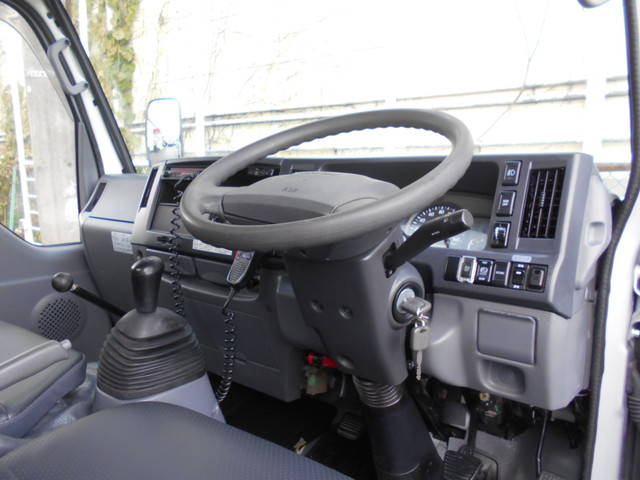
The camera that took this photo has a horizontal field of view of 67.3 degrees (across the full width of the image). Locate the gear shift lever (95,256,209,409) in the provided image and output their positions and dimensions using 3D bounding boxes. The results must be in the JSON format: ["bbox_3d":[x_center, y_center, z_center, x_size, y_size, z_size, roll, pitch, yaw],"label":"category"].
[{"bbox_3d":[-0.304,0.139,0.875,0.155,0.240,0.185,5,11,28],"label":"gear shift lever"}]

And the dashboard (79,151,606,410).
[{"bbox_3d":[-0.080,0.058,1.338,1.470,0.570,0.380,5,11,28],"label":"dashboard"}]

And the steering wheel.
[{"bbox_3d":[0.011,-0.077,0.711,0.420,0.100,0.420,4,33,29],"label":"steering wheel"}]

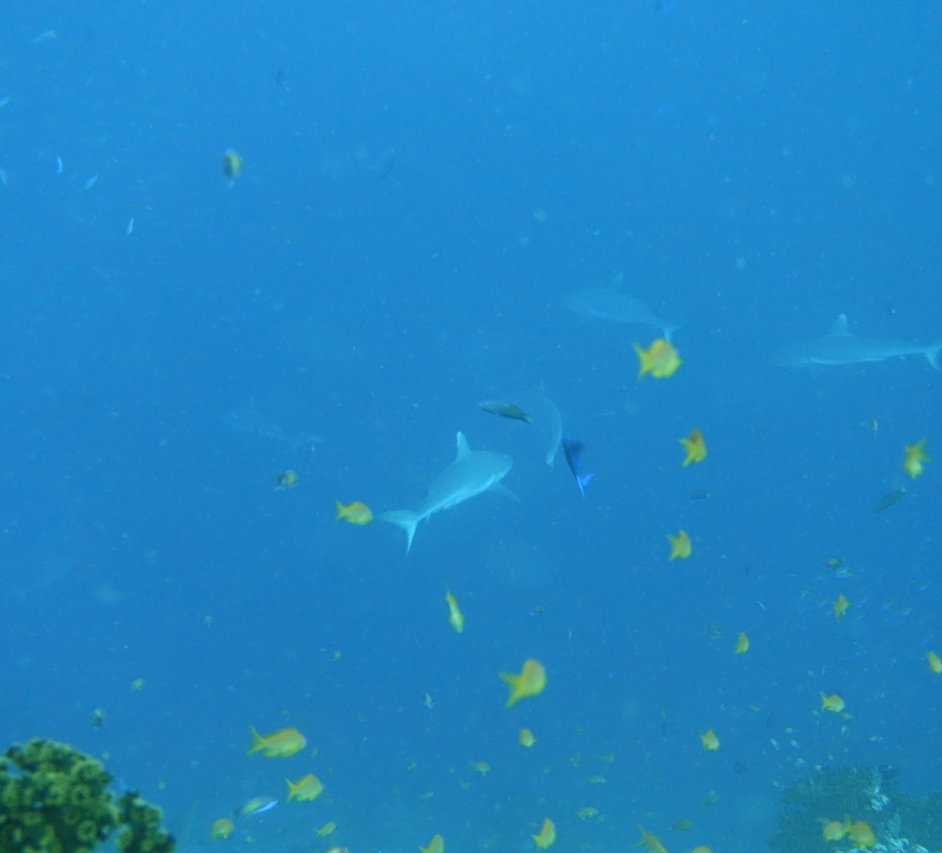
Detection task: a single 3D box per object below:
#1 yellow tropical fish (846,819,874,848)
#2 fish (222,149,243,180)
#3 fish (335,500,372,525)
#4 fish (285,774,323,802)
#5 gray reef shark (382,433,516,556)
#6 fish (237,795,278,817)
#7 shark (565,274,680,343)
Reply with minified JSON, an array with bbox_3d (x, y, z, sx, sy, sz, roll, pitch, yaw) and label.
[{"bbox_3d":[0.656,0.683,2.500,0.018,0.042,0.088,4,-15,33],"label":"yellow tropical fish"},{"bbox_3d":[-0.559,-0.614,3.500,0.025,0.075,0.110,3,1,25],"label":"fish"},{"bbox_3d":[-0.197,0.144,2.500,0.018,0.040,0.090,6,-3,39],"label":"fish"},{"bbox_3d":[-0.268,0.582,2.400,0.018,0.043,0.090,6,5,41],"label":"fish"},{"bbox_3d":[-0.125,0.361,8.300,0.460,0.430,1.500,4,15,27],"label":"gray reef shark"},{"bbox_3d":[-0.460,0.812,3.200,0.100,0.045,0.025,-22,11,18],"label":"fish"},{"bbox_3d":[1.110,-0.854,10.800,0.460,0.420,1.500,-5,12,-36],"label":"shark"}]

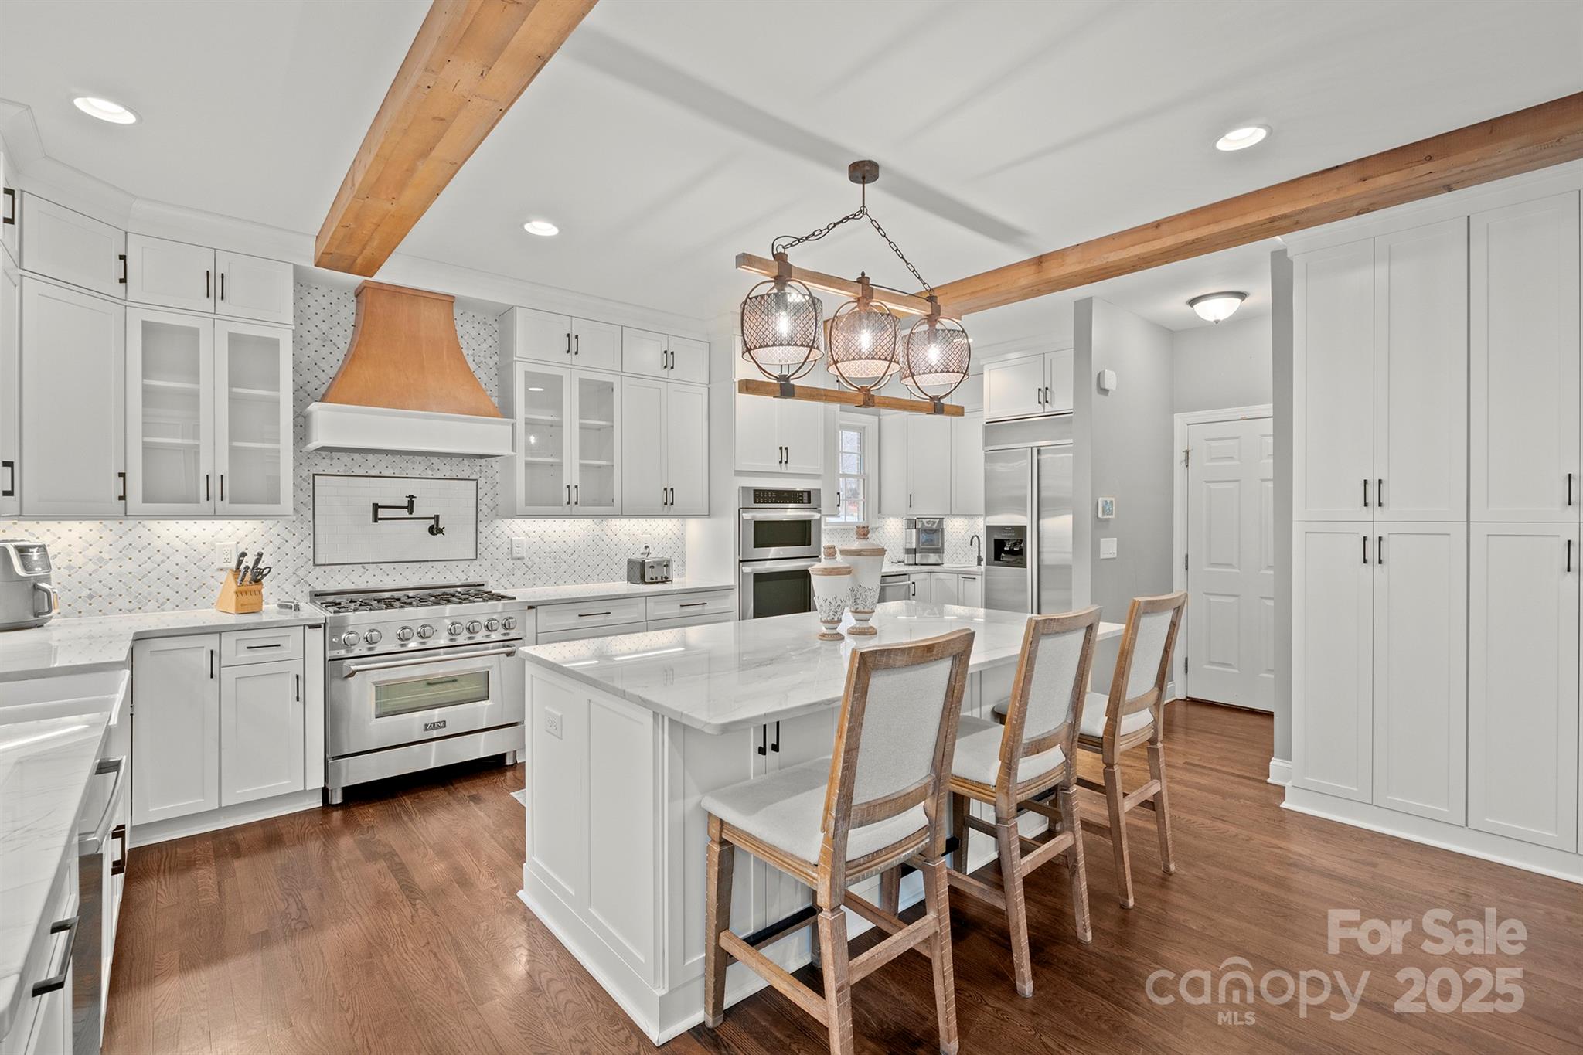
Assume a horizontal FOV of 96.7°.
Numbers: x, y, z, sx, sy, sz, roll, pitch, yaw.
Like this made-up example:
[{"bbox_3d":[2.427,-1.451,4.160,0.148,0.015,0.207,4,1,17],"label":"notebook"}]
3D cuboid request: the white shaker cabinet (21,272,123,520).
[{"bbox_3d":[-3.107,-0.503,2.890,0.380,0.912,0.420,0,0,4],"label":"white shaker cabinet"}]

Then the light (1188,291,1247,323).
[{"bbox_3d":[2.708,-1.374,4.459,0.335,0.165,0.335,0,0,-40],"label":"light"}]

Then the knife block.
[{"bbox_3d":[-2.729,0.311,3.472,0.230,0.215,0.110,0,0,34],"label":"knife block"}]

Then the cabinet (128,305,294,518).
[{"bbox_3d":[-2.778,-0.511,3.380,0.594,0.914,0.330,-1,1,-41],"label":"cabinet"}]

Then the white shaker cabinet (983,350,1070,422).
[{"bbox_3d":[2.144,-1.105,5.577,0.600,0.447,1.010,-1,1,-41],"label":"white shaker cabinet"}]

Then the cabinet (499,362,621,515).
[{"bbox_3d":[-1.473,-0.531,4.510,0.687,0.915,0.330,-1,1,-41],"label":"cabinet"}]

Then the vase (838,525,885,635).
[{"bbox_3d":[0.280,0.208,2.791,0.188,0.427,0.188,0,0,0],"label":"vase"}]

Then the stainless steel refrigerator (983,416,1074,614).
[{"bbox_3d":[2.170,0.220,5.617,0.660,2.135,1.065,0,0,-40],"label":"stainless steel refrigerator"}]

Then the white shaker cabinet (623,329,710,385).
[{"bbox_3d":[-0.953,-1.174,4.957,0.693,0.308,0.330,-1,1,-41],"label":"white shaker cabinet"}]

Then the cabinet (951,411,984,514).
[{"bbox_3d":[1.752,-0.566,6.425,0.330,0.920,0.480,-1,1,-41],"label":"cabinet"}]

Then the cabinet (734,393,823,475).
[{"bbox_3d":[-0.258,-0.703,5.351,0.837,0.610,0.570,-1,1,-41],"label":"cabinet"}]

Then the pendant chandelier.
[{"bbox_3d":[0.289,-0.946,2.763,1.110,0.940,0.295,0,0,-34],"label":"pendant chandelier"}]

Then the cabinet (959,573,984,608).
[{"bbox_3d":[1.755,0.835,6.233,0.600,0.830,0.250,0,0,-40],"label":"cabinet"}]

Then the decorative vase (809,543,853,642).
[{"bbox_3d":[0.153,0.244,2.671,0.169,0.357,0.169,0,0,0],"label":"decorative vase"}]

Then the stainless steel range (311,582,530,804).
[{"bbox_3d":[-2.015,0.832,3.808,0.915,0.960,0.750,0,0,-40],"label":"stainless steel range"}]

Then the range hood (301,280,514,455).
[{"bbox_3d":[-2.107,-0.844,3.910,0.955,0.890,0.510,0,0,-40],"label":"range hood"}]

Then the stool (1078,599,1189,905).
[{"bbox_3d":[1.131,0.776,2.722,0.460,1.060,0.590,0,0,-40],"label":"stool"}]

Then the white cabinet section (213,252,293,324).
[{"bbox_3d":[-2.694,-1.155,3.521,0.303,0.307,0.330,-1,1,-41],"label":"white cabinet section"}]

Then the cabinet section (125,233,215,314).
[{"bbox_3d":[-2.923,-1.151,3.323,0.302,0.306,0.330,-1,1,-41],"label":"cabinet section"}]

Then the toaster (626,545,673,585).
[{"bbox_3d":[-0.990,0.296,4.919,0.252,0.182,0.240,-1,1,-41],"label":"toaster"}]

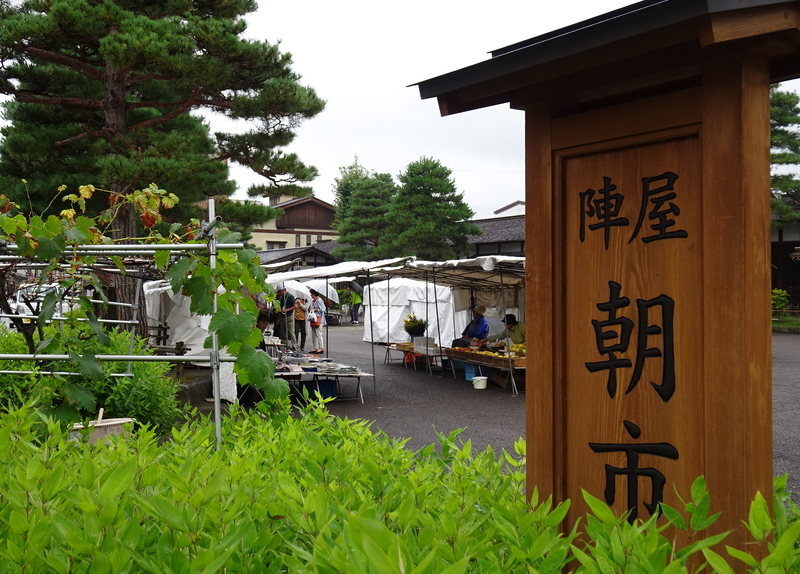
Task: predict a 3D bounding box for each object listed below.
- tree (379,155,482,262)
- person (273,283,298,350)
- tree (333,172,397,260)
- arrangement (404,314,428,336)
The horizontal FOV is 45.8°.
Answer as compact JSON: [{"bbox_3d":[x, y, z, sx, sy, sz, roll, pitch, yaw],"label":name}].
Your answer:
[{"bbox_3d":[1.377,-2.267,45.000,5.000,7.814,5.000,0,0,0],"label":"tree"},{"bbox_3d":[-2.791,0.741,23.300,0.580,1.640,0.500,0,0,-10],"label":"person"},{"bbox_3d":[-1.545,-2.106,48.000,4.000,7.491,4.000,0,0,0],"label":"tree"},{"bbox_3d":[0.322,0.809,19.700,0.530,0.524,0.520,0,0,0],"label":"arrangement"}]

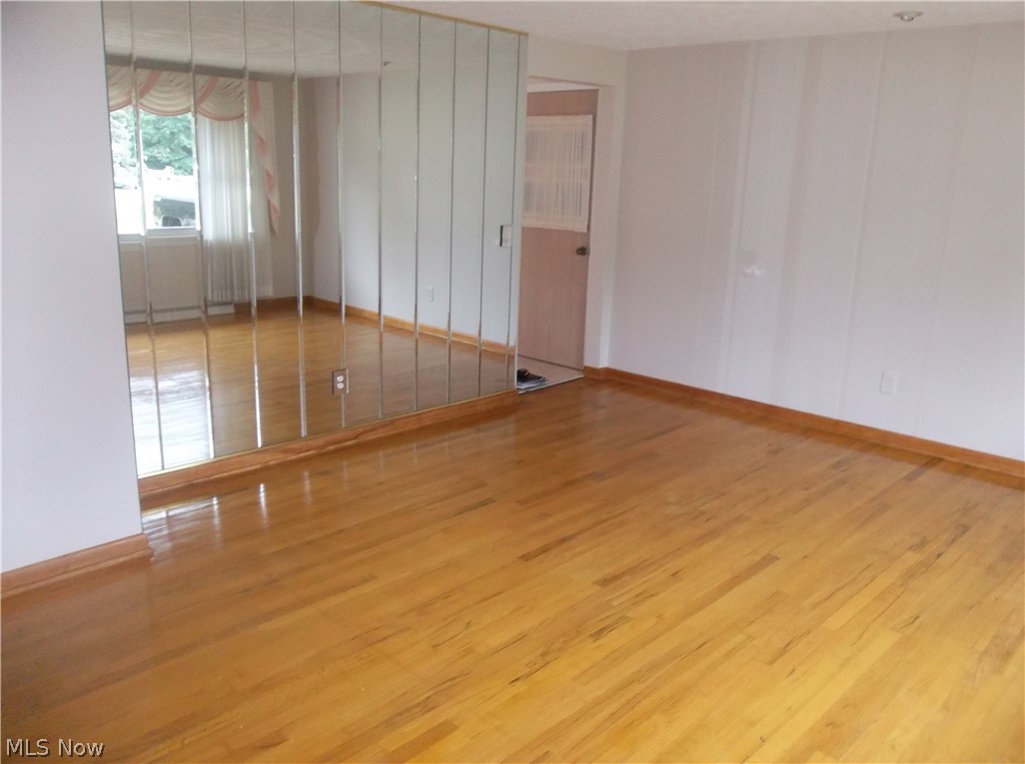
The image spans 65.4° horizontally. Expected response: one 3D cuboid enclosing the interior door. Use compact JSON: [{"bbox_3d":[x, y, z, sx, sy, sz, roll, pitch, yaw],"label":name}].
[{"bbox_3d":[0.317,-1.187,6.368,0.890,2.107,0.045,15,19,42],"label":"interior door"}]

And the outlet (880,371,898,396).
[{"bbox_3d":[2.193,0.008,4.649,0.079,0.122,0.012,15,19,41],"label":"outlet"}]

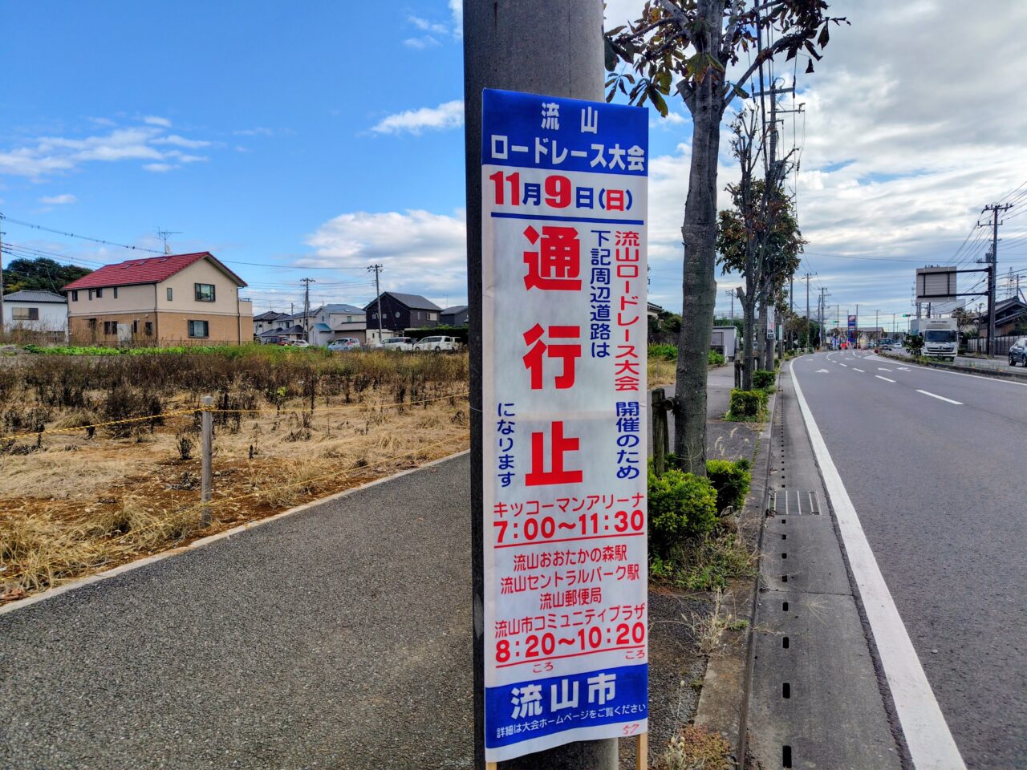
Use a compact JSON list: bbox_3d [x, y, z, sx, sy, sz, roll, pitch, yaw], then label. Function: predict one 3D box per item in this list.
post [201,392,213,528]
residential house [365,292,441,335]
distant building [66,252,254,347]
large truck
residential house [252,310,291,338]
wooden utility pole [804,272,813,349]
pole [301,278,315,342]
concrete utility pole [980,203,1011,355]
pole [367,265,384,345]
[{"bbox_3d":[-2.398,0.599,5.319,0.075,1.030,0.075,-1,3,0],"label":"post"},{"bbox_3d":[-15.971,-9.017,98.918,8.600,8.200,8.600,1,4,27],"label":"residential house"},{"bbox_3d":[-28.874,-6.458,55.456,11.900,7.800,9.200,1,4,27],"label":"distant building"},{"bbox_3d":[32.377,-3.464,52.305,2.400,3.200,8.300,1,4,25],"label":"large truck"},{"bbox_3d":[-49.546,-10.589,135.774,8.600,7.600,7.800,1,4,27],"label":"residential house"},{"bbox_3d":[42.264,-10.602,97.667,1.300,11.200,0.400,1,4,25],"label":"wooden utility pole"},{"bbox_3d":[-29.876,-10.121,98.685,1.900,10.600,0.500,-2,4,-16],"label":"pole"},{"bbox_3d":[37.849,-8.204,53.640,2.100,12.100,0.500,1,4,25],"label":"concrete utility pole"},{"bbox_3d":[-17.412,-9.883,87.667,1.900,11.200,0.500,-1,3,-11],"label":"pole"}]

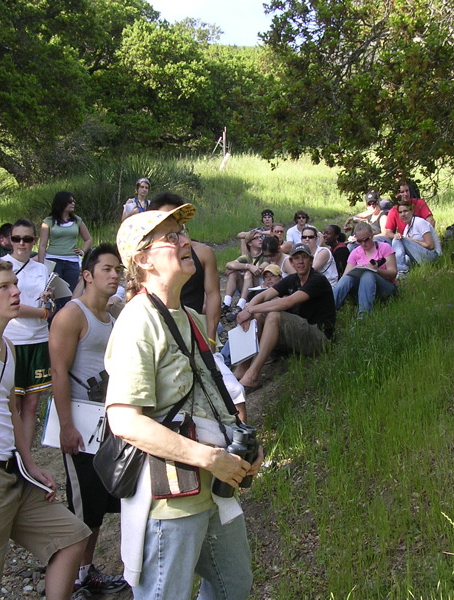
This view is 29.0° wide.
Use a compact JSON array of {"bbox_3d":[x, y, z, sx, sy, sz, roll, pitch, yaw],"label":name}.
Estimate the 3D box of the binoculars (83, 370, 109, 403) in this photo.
[{"bbox_3d":[-0.561,0.407,3.970,0.175,0.145,0.065,-28,15,-25],"label":"binoculars"}]

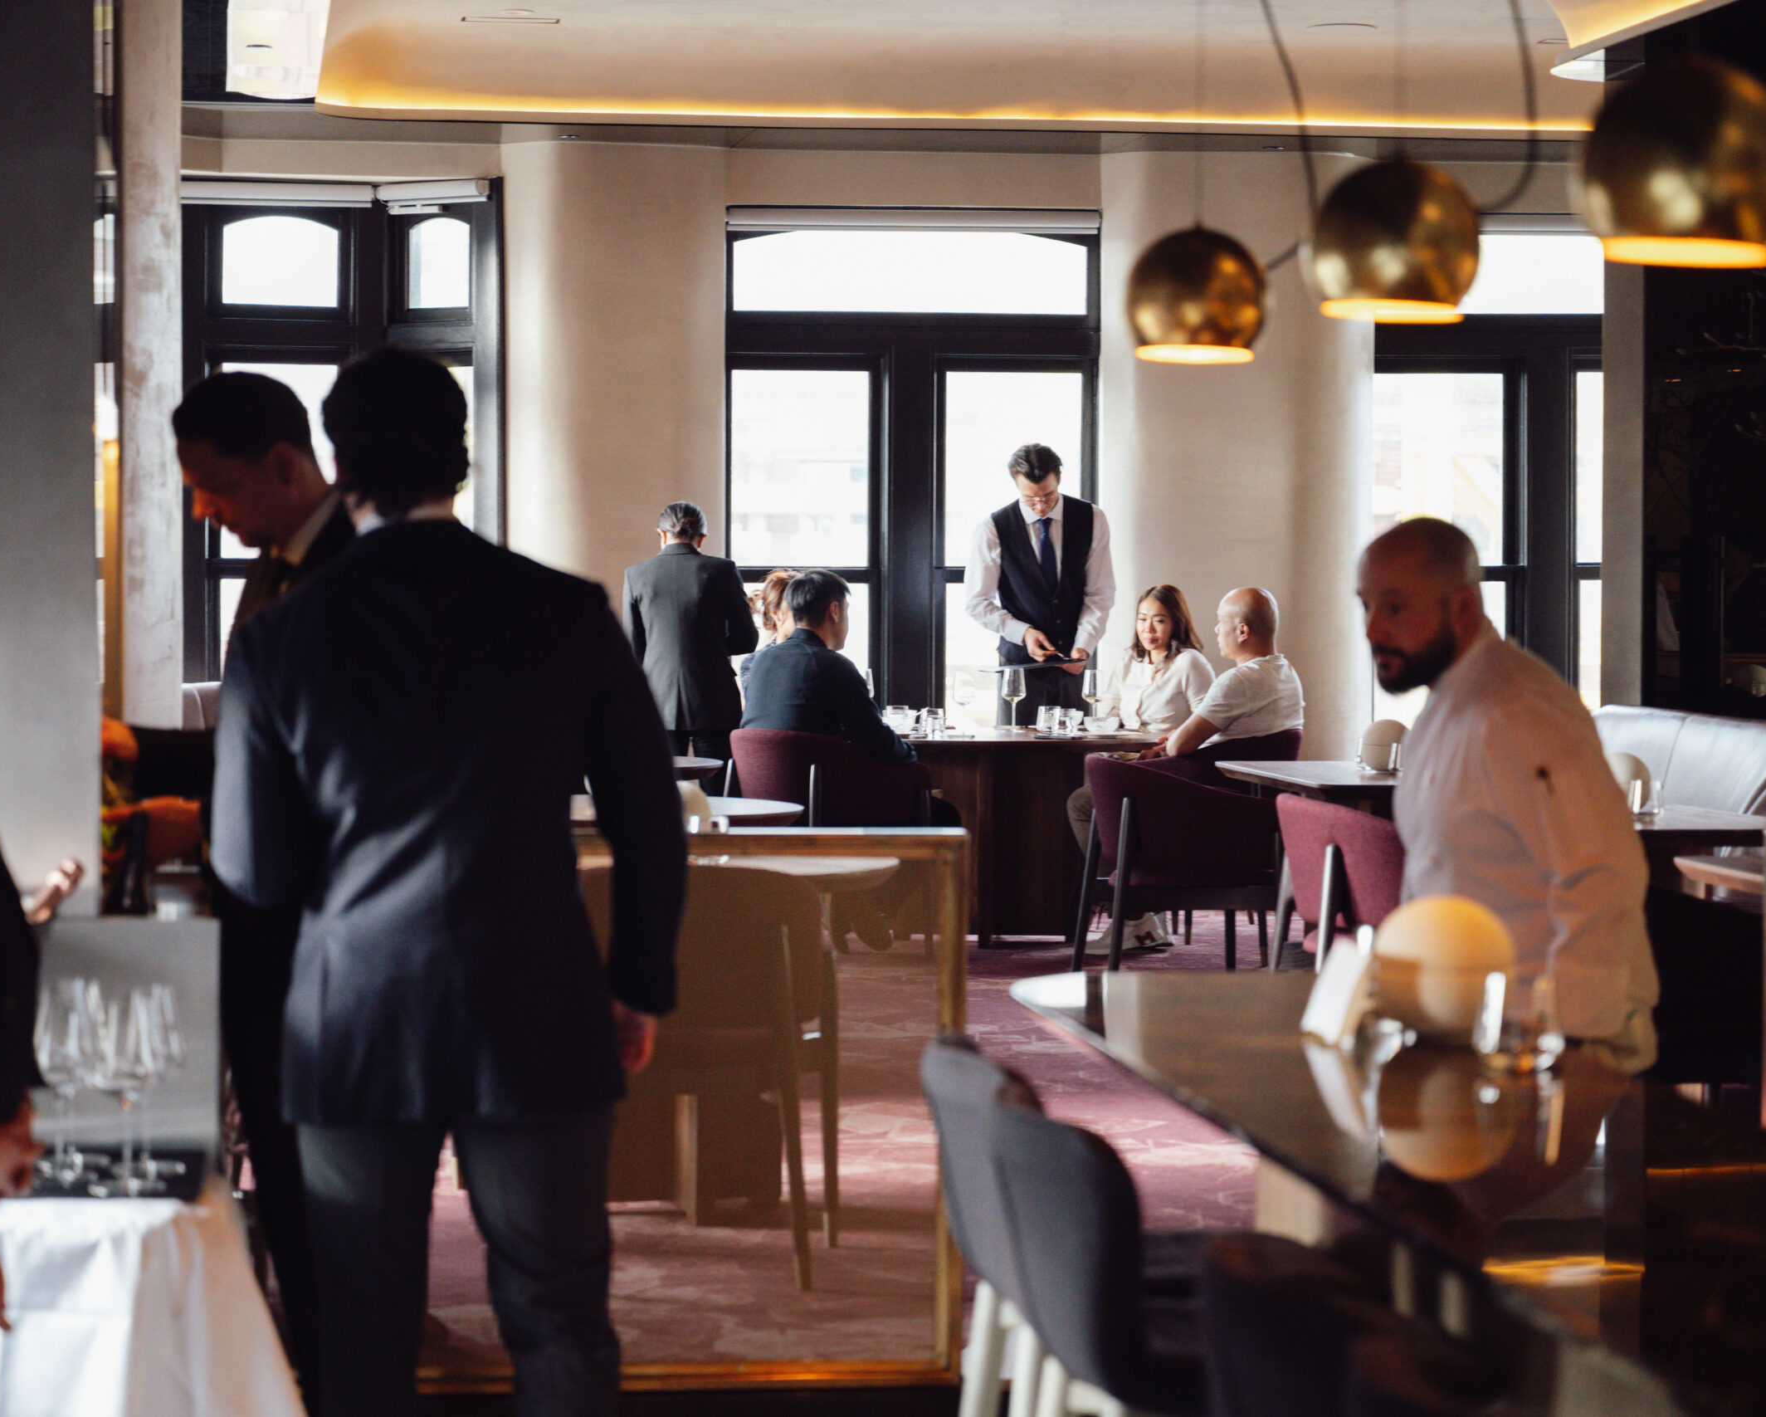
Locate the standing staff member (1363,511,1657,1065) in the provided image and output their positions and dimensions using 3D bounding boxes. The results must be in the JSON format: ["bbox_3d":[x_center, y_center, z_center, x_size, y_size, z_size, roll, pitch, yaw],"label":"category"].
[{"bbox_3d":[0.884,0.477,5.750,0.440,1.480,0.490,-1,3,-29],"label":"standing staff member"}]

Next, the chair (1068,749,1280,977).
[{"bbox_3d":[0.889,0.545,12.650,0.550,0.800,0.570,0,2,-12],"label":"chair"}]

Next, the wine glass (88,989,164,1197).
[{"bbox_3d":[-0.878,0.445,4.800,0.083,0.222,0.083,0,2,0],"label":"wine glass"}]

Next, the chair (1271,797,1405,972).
[{"bbox_3d":[1.330,0.617,10.650,0.580,0.800,0.590,0,2,-10],"label":"chair"}]

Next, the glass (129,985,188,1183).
[{"bbox_3d":[-0.869,0.444,4.920,0.083,0.222,0.083,0,2,0],"label":"glass"}]

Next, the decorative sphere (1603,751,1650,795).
[{"bbox_3d":[1.915,0.194,10.720,0.156,0.156,0.156,0,2,0],"label":"decorative sphere"}]

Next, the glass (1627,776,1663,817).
[{"bbox_3d":[1.953,0.226,10.580,0.086,0.098,0.086,0,2,0],"label":"glass"}]

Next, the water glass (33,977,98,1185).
[{"bbox_3d":[-0.890,0.406,4.500,0.075,0.220,0.075,0,2,0],"label":"water glass"}]

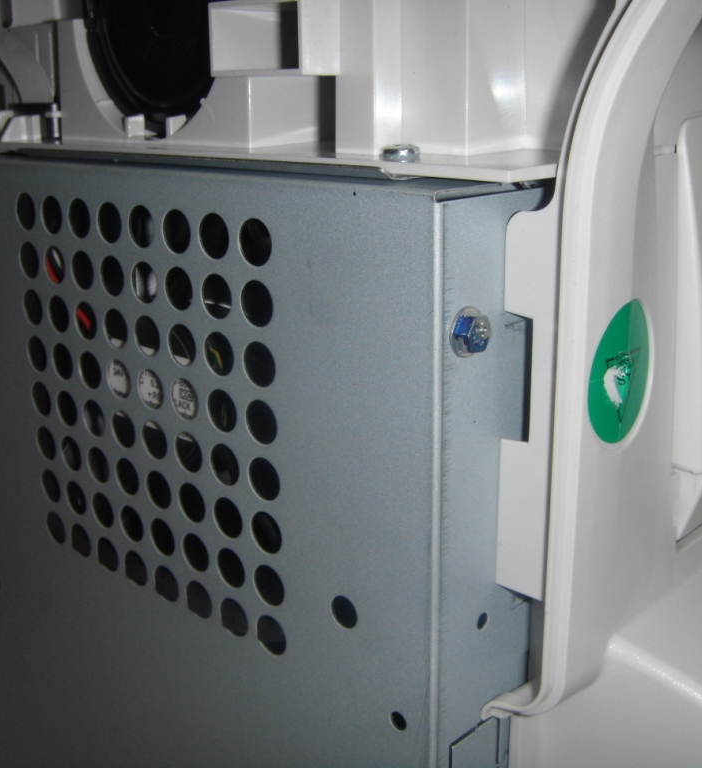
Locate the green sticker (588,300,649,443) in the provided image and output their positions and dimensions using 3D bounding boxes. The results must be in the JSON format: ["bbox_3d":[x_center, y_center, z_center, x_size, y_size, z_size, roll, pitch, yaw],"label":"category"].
[{"bbox_3d":[0.051,-0.002,0.196,0.001,0.027,0.027,14,22,41],"label":"green sticker"}]

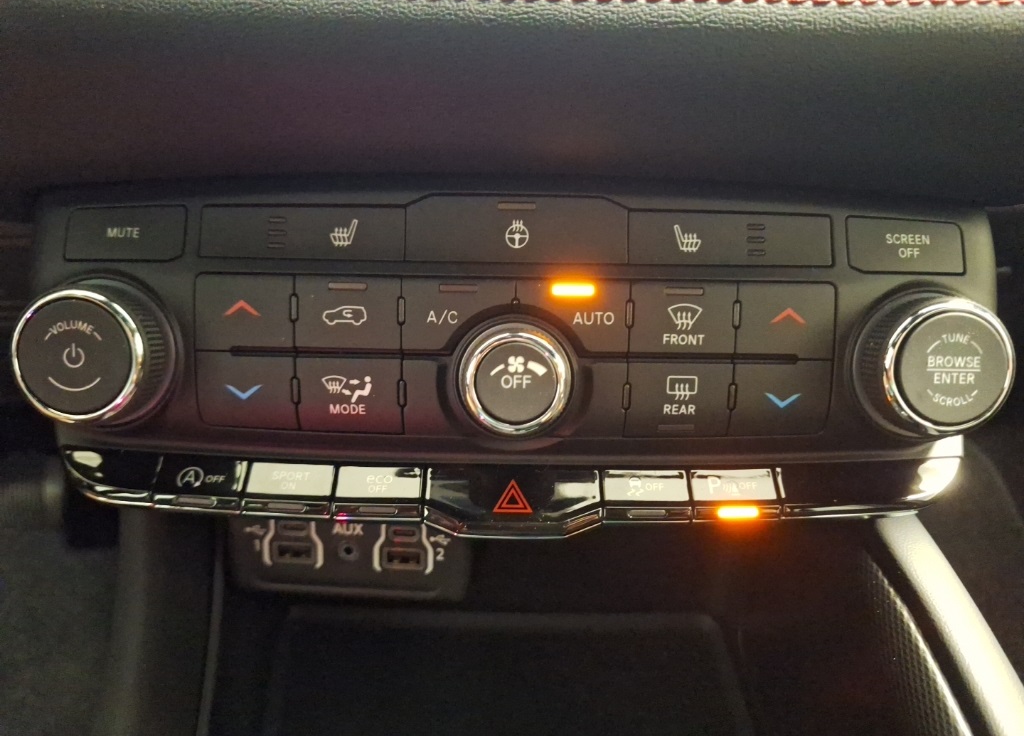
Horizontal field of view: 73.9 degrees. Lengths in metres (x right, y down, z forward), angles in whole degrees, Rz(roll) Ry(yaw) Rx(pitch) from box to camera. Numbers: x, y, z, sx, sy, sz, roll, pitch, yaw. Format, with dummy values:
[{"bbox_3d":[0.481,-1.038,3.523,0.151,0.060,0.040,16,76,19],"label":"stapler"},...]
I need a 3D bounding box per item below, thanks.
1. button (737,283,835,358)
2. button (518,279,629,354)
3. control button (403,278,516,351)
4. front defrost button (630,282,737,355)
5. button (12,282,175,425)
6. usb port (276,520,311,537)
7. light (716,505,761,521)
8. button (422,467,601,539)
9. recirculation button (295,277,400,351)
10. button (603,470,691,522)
[{"bbox_3d":[0.087,-0.016,0.221,0.031,0.025,0.006,1,8,-2],"label":"button"},{"bbox_3d":[0.019,-0.016,0.213,0.034,0.022,0.010,1,7,0],"label":"button"},{"bbox_3d":[-0.017,-0.017,0.213,0.034,0.022,0.010,1,7,0],"label":"control button"},{"bbox_3d":[0.053,-0.016,0.213,0.032,0.022,0.010,1,7,0],"label":"front defrost button"},{"bbox_3d":[-0.128,-0.004,0.209,0.039,0.039,0.019,1,6,1],"label":"button"},{"bbox_3d":[-0.083,0.059,0.262,0.013,0.007,0.010,1,15,0],"label":"usb port"},{"bbox_3d":[0.071,0.045,0.215,0.013,0.004,0.003,1,-3,-2],"label":"light"},{"bbox_3d":[0.000,0.042,0.213,0.054,0.021,0.011,1,-9,0],"label":"button"},{"bbox_3d":[-0.052,-0.018,0.220,0.034,0.024,0.006,1,8,2],"label":"recirculation button"},{"bbox_3d":[0.043,0.041,0.216,0.028,0.016,0.010,1,-9,-2],"label":"button"}]

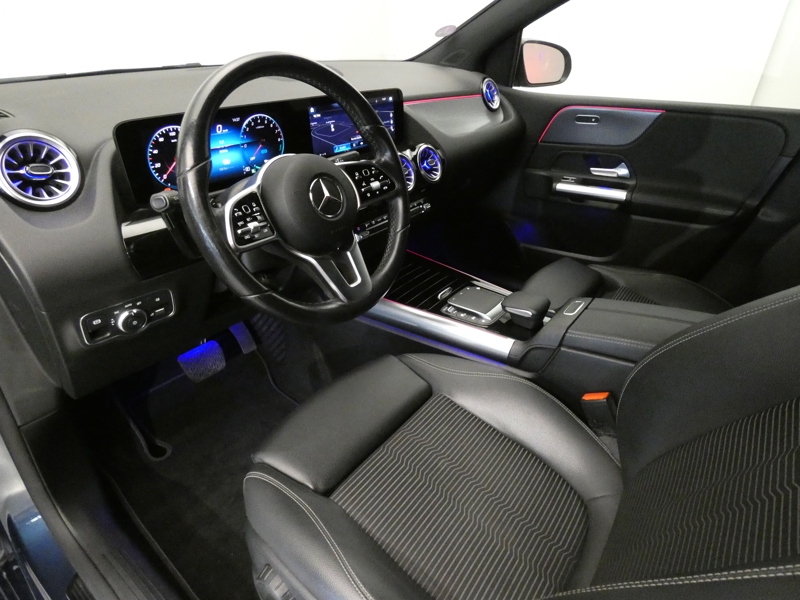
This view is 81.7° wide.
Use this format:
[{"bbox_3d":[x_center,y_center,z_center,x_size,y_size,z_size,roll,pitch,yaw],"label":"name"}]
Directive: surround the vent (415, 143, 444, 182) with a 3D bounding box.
[{"bbox_3d":[0.063,-0.318,1.080,0.038,0.094,0.094,-6,19,43],"label":"vent"}]

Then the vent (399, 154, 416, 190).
[{"bbox_3d":[-0.005,-0.275,1.002,0.038,0.094,0.094,-6,19,43],"label":"vent"}]

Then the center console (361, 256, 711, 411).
[{"bbox_3d":[0.252,0.096,0.965,0.740,0.250,0.255,21,35,32],"label":"center console"}]

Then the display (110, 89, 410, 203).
[{"bbox_3d":[-0.188,-0.307,0.847,0.035,0.120,0.612,16,33,35],"label":"display"}]

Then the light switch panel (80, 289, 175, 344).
[{"bbox_3d":[-0.398,0.022,0.682,0.035,0.053,0.132,21,35,32],"label":"light switch panel"}]

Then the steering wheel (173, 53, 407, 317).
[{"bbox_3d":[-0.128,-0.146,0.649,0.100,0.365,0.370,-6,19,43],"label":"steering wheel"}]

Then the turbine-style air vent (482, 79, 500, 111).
[{"bbox_3d":[0.273,-0.628,1.422,0.038,0.098,0.098,-1,22,42],"label":"turbine-style air vent"}]

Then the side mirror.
[{"bbox_3d":[0.485,-0.801,1.568,0.205,0.150,0.100,-18,34,-30],"label":"side mirror"}]

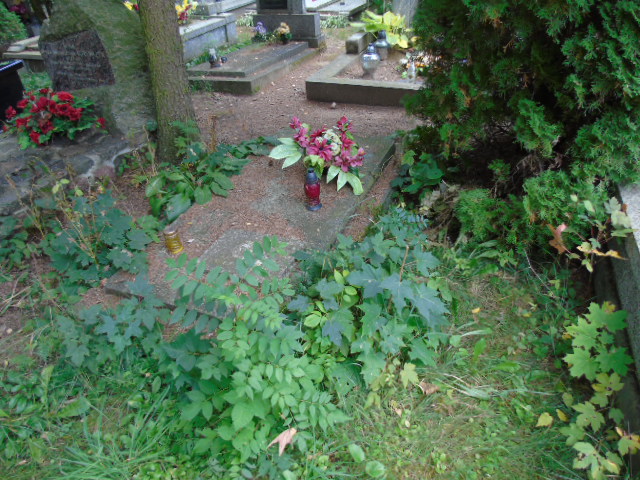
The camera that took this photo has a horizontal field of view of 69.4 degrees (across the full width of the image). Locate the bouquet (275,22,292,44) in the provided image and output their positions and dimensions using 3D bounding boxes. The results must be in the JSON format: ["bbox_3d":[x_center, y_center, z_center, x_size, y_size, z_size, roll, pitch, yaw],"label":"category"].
[{"bbox_3d":[-0.482,-2.732,6.127,0.190,0.240,0.190,-2,34,2],"label":"bouquet"}]

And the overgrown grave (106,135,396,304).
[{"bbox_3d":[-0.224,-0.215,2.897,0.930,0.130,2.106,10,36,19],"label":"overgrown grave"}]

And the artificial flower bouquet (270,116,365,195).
[{"bbox_3d":[-0.004,-0.563,3.016,0.560,0.310,0.400,10,36,19],"label":"artificial flower bouquet"}]

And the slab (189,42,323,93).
[{"bbox_3d":[-0.835,-2.175,5.755,0.940,0.250,1.580,12,37,22],"label":"slab"}]

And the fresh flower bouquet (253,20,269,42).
[{"bbox_3d":[-0.818,-2.824,6.293,0.180,0.240,0.180,12,37,22],"label":"fresh flower bouquet"}]

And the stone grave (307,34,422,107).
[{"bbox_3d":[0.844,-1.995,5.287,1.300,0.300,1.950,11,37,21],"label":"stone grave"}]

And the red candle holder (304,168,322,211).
[{"bbox_3d":[-0.041,-0.298,2.681,0.090,0.245,0.090,-2,34,2],"label":"red candle holder"}]

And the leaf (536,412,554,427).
[{"bbox_3d":[0.785,0.627,1.610,0.060,0.015,0.055,8,36,16],"label":"leaf"}]

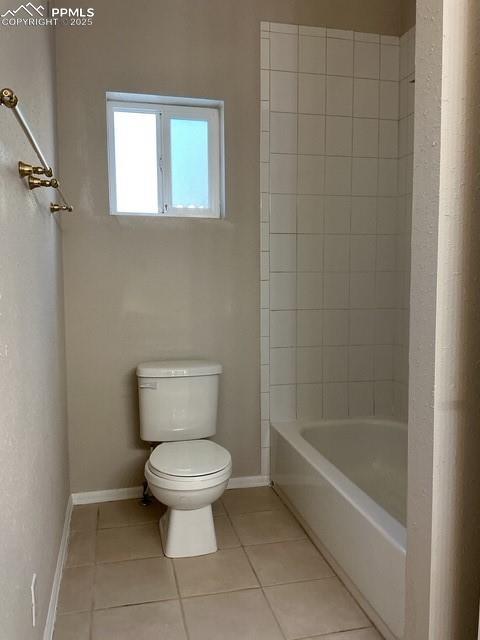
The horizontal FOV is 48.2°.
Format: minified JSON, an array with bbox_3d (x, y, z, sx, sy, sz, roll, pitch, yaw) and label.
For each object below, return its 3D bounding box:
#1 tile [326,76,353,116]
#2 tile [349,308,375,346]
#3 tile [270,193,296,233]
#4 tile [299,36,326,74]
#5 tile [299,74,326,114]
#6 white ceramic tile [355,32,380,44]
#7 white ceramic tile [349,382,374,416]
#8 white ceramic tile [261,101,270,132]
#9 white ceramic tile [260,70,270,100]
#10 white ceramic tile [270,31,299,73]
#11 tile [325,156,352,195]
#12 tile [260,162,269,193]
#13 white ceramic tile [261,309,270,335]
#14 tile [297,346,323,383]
[{"bbox_3d":[0.532,-1.196,2.873,0.152,0.203,0.010,-1,5,-12],"label":"tile"},{"bbox_3d":[0.682,0.039,2.990,0.151,0.202,0.009,-1,5,-13],"label":"tile"},{"bbox_3d":[0.226,-0.558,2.806,0.150,0.201,0.010,-2,6,-13],"label":"tile"},{"bbox_3d":[0.374,-1.373,2.780,0.152,0.188,0.010,-2,6,-13],"label":"tile"},{"bbox_3d":[0.383,-1.194,2.842,0.152,0.203,0.010,-1,5,-12],"label":"tile"},{"bbox_3d":[0.672,-1.499,2.849,0.151,0.050,0.009,-1,5,-13],"label":"white ceramic tile"},{"bbox_3d":[0.686,0.445,3.049,0.152,0.203,0.010,-2,6,-13],"label":"white ceramic tile"},{"bbox_3d":[0.129,-1.045,2.760,0.049,0.150,0.010,-2,6,-13],"label":"white ceramic tile"},{"bbox_3d":[0.128,-1.197,2.745,0.049,0.150,0.010,-2,6,-13],"label":"white ceramic tile"},{"bbox_3d":[0.223,-1.359,2.729,0.150,0.185,0.010,-2,6,-13],"label":"white ceramic tile"},{"bbox_3d":[0.529,-0.772,2.880,0.152,0.203,0.010,-2,6,-14],"label":"tile"},{"bbox_3d":[0.129,-0.742,2.790,0.050,0.152,0.010,-2,6,-13],"label":"tile"},{"bbox_3d":[0.137,0.013,2.899,0.055,0.152,0.010,-1,5,-12],"label":"white ceramic tile"},{"bbox_3d":[0.384,0.253,2.944,0.152,0.203,0.010,-2,6,-14],"label":"tile"}]

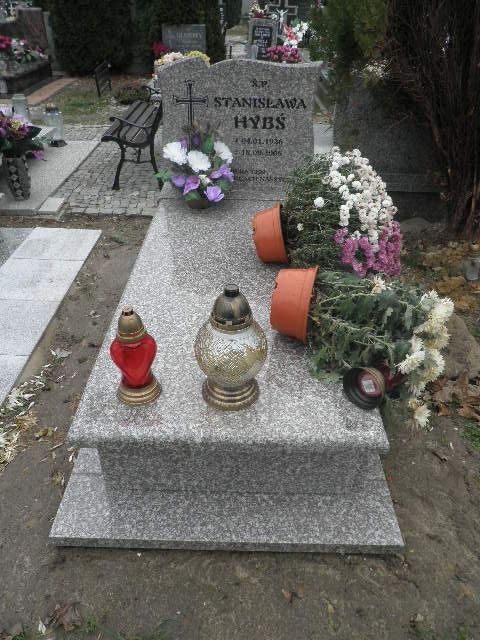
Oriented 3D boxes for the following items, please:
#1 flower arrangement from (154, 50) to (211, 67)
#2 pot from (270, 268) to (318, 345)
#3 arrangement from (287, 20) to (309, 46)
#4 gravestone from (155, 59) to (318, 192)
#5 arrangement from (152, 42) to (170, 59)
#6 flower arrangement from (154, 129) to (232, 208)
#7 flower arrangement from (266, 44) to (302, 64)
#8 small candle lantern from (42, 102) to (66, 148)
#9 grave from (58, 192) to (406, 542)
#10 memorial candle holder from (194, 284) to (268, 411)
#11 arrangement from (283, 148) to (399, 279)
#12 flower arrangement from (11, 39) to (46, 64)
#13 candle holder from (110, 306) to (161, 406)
[{"bbox_3d":[-0.637,-2.834,5.598,0.621,0.330,0.369,1,36,0],"label":"flower arrangement"},{"bbox_3d":[0.184,-0.059,1.664,0.135,0.254,0.254,10,36,12],"label":"pot"},{"bbox_3d":[0.910,-4.526,7.900,0.350,0.360,0.280,1,35,0],"label":"arrangement"},{"bbox_3d":[-0.010,-1.010,2.676,0.819,0.715,0.100,1,34,1],"label":"gravestone"},{"bbox_3d":[-1.242,-4.257,7.900,0.270,0.260,0.250,1,35,0],"label":"arrangement"},{"bbox_3d":[-0.214,-0.693,2.374,0.364,0.369,0.291,1,36,0],"label":"flower arrangement"},{"bbox_3d":[0.669,-3.974,7.500,0.500,0.290,0.360,1,35,0],"label":"flower arrangement"},{"bbox_3d":[-1.574,-1.654,4.229,0.150,0.325,0.150,1,36,0],"label":"small candle lantern"},{"bbox_3d":[-0.021,-0.018,2.030,0.970,0.333,1.804,1,36,0],"label":"grave"},{"bbox_3d":[-0.024,0.064,1.393,0.206,0.358,0.206,1,35,0],"label":"memorial candle holder"},{"bbox_3d":[0.405,-0.444,2.064,0.466,0.427,0.427,1,36,0],"label":"arrangement"},{"bbox_3d":[-2.801,-3.557,6.577,0.456,0.281,0.330,1,36,0],"label":"flower arrangement"},{"bbox_3d":[-0.285,0.088,1.343,0.126,0.284,0.121,1,36,0],"label":"candle holder"}]

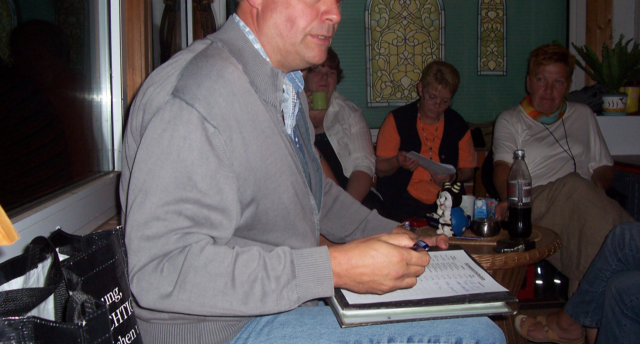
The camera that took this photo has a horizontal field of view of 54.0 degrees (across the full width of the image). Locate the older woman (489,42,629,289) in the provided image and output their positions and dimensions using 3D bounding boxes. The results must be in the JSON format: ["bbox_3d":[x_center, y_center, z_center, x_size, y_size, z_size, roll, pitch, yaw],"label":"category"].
[{"bbox_3d":[0.830,0.140,2.180,0.560,1.140,0.850,0,5,16],"label":"older woman"}]

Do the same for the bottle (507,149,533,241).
[{"bbox_3d":[0.543,0.059,1.710,0.068,0.242,0.068,-1,4,0],"label":"bottle"}]

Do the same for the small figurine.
[{"bbox_3d":[0.356,0.099,1.700,0.088,0.148,0.080,-3,5,-30],"label":"small figurine"}]

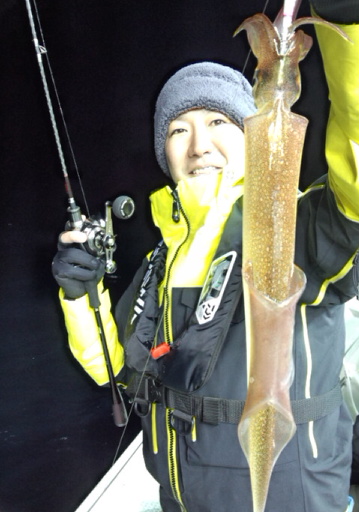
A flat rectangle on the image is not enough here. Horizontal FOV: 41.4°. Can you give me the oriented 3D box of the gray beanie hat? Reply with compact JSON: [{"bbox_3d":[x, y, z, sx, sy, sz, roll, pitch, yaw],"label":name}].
[{"bbox_3d":[0.050,-0.245,0.860,0.195,0.190,0.230,-10,4,17],"label":"gray beanie hat"}]

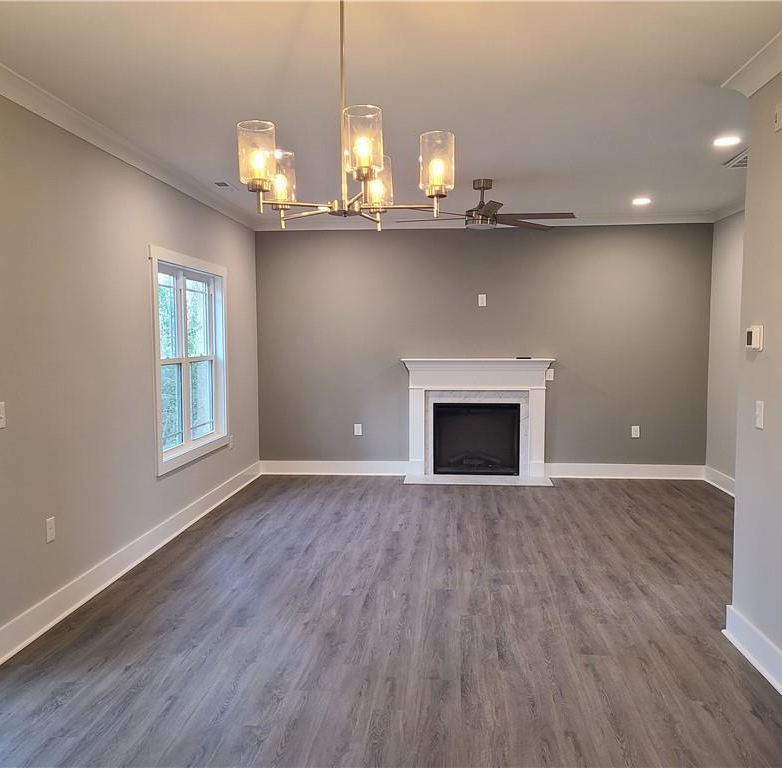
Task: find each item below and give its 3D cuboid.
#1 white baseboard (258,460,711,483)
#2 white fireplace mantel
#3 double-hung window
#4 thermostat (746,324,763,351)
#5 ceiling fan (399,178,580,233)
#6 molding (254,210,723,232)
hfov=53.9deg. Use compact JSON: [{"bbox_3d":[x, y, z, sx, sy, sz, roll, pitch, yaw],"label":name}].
[{"bbox_3d":[0.936,0.928,8.264,4.790,0.155,0.028,0,3,5],"label":"white baseboard"},{"bbox_3d":[0.917,0.377,8.145,1.599,1.270,0.200,0,3,5],"label":"white fireplace mantel"},{"bbox_3d":[-1.654,-0.204,6.342,0.120,1.640,1.822,0,3,5],"label":"double-hung window"},{"bbox_3d":[1.669,-0.210,3.540,0.040,0.117,0.118,0,3,5],"label":"thermostat"},{"bbox_3d":[0.725,-1.420,6.108,1.450,0.374,1.474,0,3,5],"label":"ceiling fan"},{"bbox_3d":[0.924,-1.683,8.075,4.790,0.090,0.088,0,3,5],"label":"molding"}]

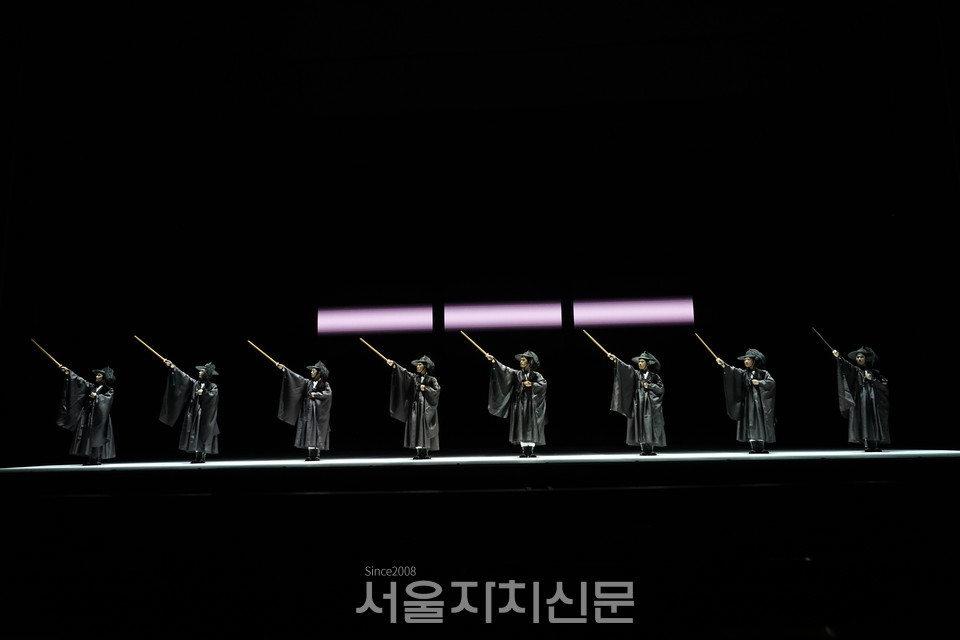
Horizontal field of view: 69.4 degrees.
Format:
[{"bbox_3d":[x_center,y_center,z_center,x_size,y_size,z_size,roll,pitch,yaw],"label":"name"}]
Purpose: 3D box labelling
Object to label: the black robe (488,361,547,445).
[{"bbox_3d":[0.680,1.486,12.422,0.998,1.524,0.580,-4,-9,18],"label":"black robe"}]

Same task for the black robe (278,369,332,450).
[{"bbox_3d":[-3.192,1.630,12.671,0.943,1.489,0.580,-5,-10,20],"label":"black robe"}]

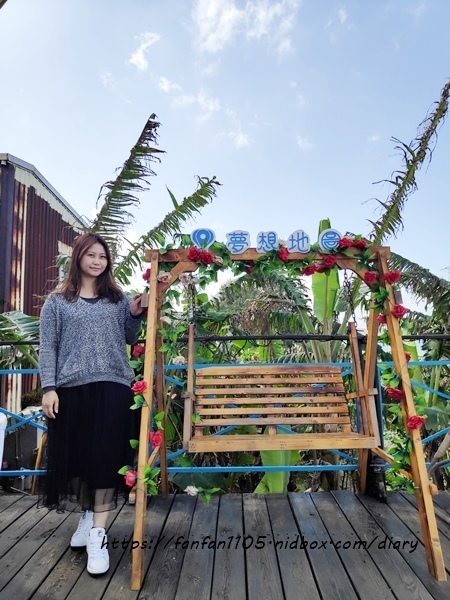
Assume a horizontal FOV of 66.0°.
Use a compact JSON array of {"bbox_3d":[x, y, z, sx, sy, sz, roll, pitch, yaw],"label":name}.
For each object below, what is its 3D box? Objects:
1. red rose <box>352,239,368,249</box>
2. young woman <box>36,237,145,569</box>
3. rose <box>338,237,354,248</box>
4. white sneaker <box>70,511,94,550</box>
[{"bbox_3d":[0.781,-0.324,1.999,0.080,0.055,0.075,-1,-5,-1],"label":"red rose"},{"bbox_3d":[-0.710,0.449,1.856,0.560,1.640,0.430,0,-6,-13],"label":"young woman"},{"bbox_3d":[0.702,-0.332,2.002,0.080,0.060,0.075,-1,-5,-1],"label":"rose"},{"bbox_3d":[-0.721,1.218,1.878,0.097,0.115,0.250,-2,-6,13],"label":"white sneaker"}]

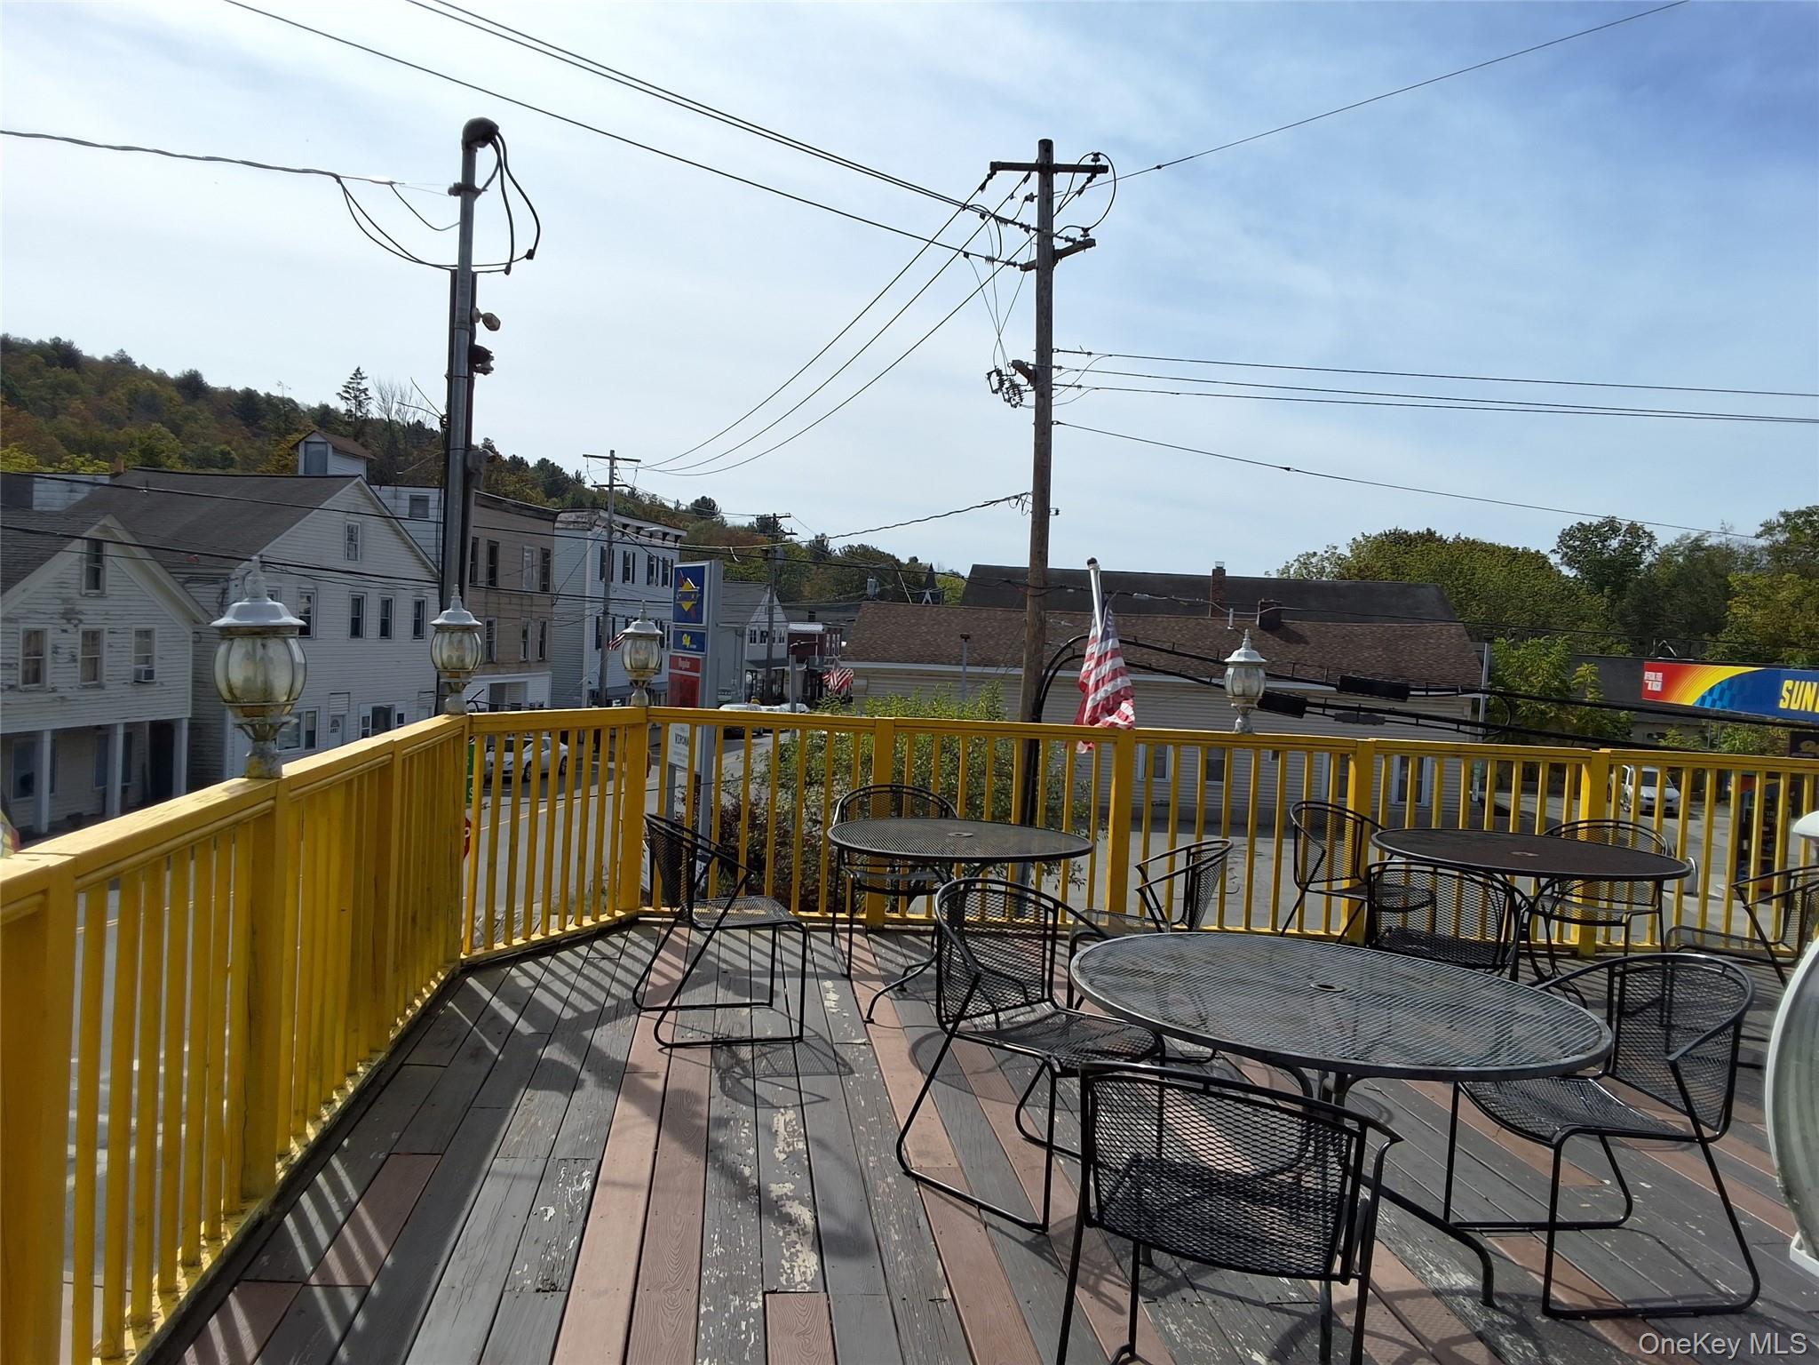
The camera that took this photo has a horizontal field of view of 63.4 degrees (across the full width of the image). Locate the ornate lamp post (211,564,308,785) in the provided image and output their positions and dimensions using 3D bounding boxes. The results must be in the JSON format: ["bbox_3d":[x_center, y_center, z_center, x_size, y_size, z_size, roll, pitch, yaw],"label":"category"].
[{"bbox_3d":[-1.611,-0.035,3.650,0.213,0.545,0.213,3,2,0],"label":"ornate lamp post"}]

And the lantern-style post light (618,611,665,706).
[{"bbox_3d":[-1.345,-0.144,7.452,0.212,0.535,0.212,3,2,0],"label":"lantern-style post light"}]

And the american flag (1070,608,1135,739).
[{"bbox_3d":[1.042,-0.034,7.900,0.360,0.850,0.360,3,2,0],"label":"american flag"}]

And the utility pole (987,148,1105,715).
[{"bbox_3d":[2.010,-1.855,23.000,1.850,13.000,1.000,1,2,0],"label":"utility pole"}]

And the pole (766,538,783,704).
[{"bbox_3d":[-7.157,-2.973,76.000,1.000,10.800,0.700,3,2,0],"label":"pole"}]

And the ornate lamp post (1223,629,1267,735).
[{"bbox_3d":[1.735,-0.004,7.580,0.213,0.545,0.213,3,2,0],"label":"ornate lamp post"}]

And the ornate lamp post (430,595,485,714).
[{"bbox_3d":[-1.947,-0.141,6.330,0.213,0.545,0.213,3,2,0],"label":"ornate lamp post"}]

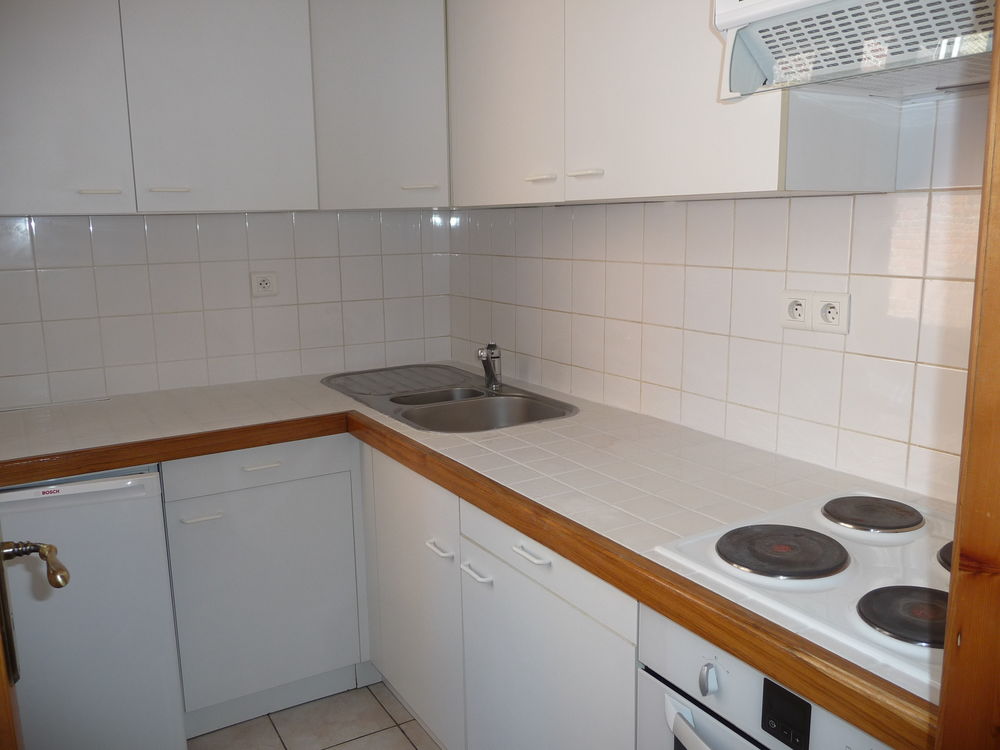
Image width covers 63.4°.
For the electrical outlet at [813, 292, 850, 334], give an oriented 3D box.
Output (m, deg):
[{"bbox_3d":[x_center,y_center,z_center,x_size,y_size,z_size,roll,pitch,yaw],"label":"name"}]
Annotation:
[{"bbox_3d":[0.658,-0.124,1.607,0.016,0.081,0.082,-7,12,-30],"label":"electrical outlet"}]

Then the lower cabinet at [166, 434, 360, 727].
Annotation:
[{"bbox_3d":[-0.768,0.536,2.438,0.497,0.816,0.584,-7,12,-30],"label":"lower cabinet"}]

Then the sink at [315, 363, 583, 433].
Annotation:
[{"bbox_3d":[-0.187,0.128,2.469,0.492,0.160,0.976,-7,12,-30],"label":"sink"}]

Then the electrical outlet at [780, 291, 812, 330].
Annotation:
[{"bbox_3d":[0.615,-0.135,1.677,0.016,0.080,0.081,-7,12,-30],"label":"electrical outlet"}]

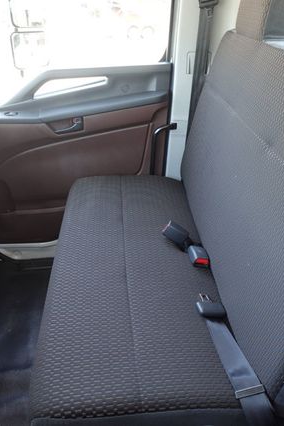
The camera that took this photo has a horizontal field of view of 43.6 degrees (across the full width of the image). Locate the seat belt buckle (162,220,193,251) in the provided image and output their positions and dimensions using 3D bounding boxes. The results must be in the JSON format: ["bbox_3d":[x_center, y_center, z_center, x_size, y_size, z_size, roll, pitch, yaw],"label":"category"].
[{"bbox_3d":[0.113,0.071,1.156,0.080,0.047,0.030,40,31,29],"label":"seat belt buckle"}]

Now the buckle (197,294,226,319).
[{"bbox_3d":[0.174,0.240,0.921,0.058,0.020,0.066,-2,32,-4],"label":"buckle"}]

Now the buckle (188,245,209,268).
[{"bbox_3d":[0.175,0.131,1.088,0.046,0.027,0.072,-2,32,-4],"label":"buckle"}]

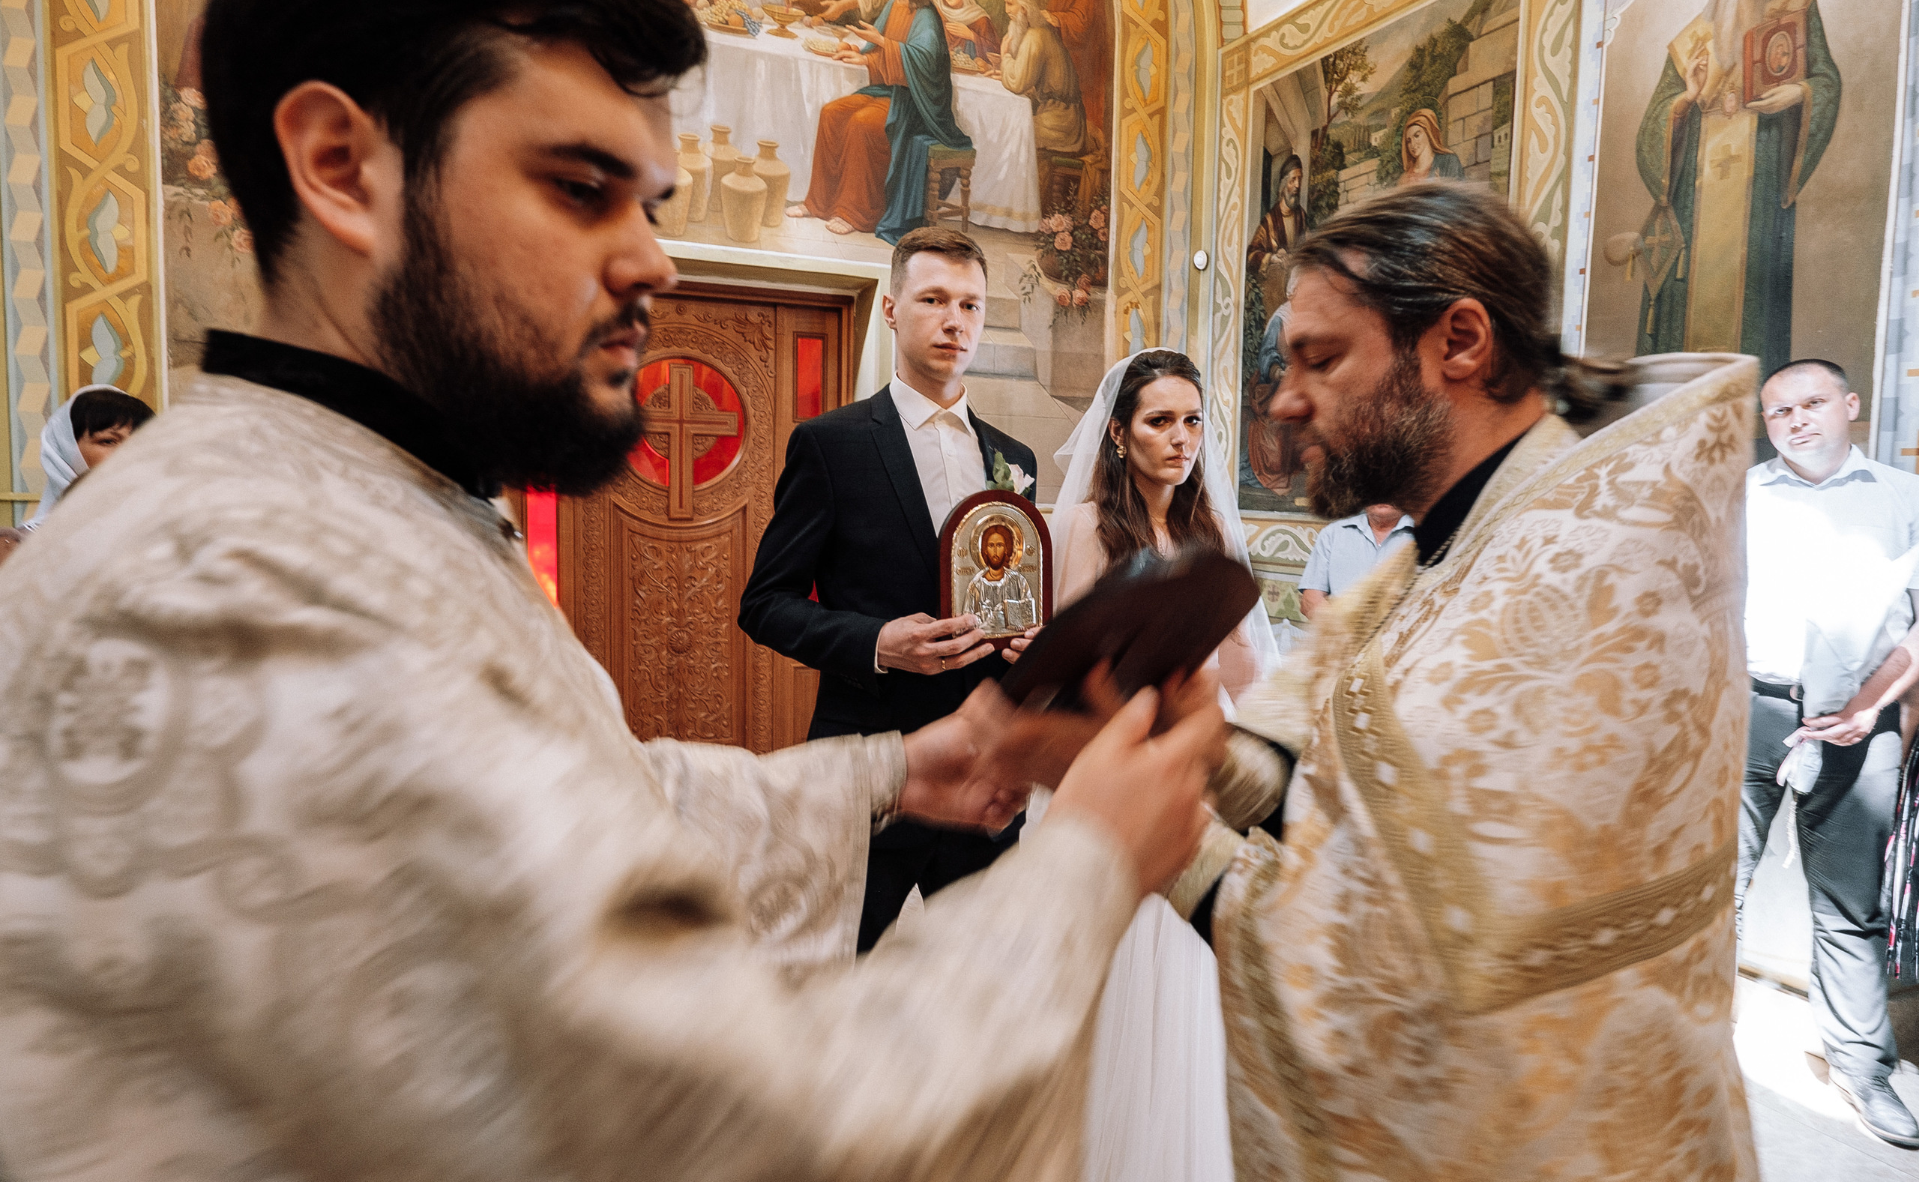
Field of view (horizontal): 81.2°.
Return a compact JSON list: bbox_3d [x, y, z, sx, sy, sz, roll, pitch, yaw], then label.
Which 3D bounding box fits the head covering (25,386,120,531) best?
[{"bbox_3d":[-1.910,-0.290,2.430,0.270,0.340,0.240,3,5,20],"label":"head covering"}]

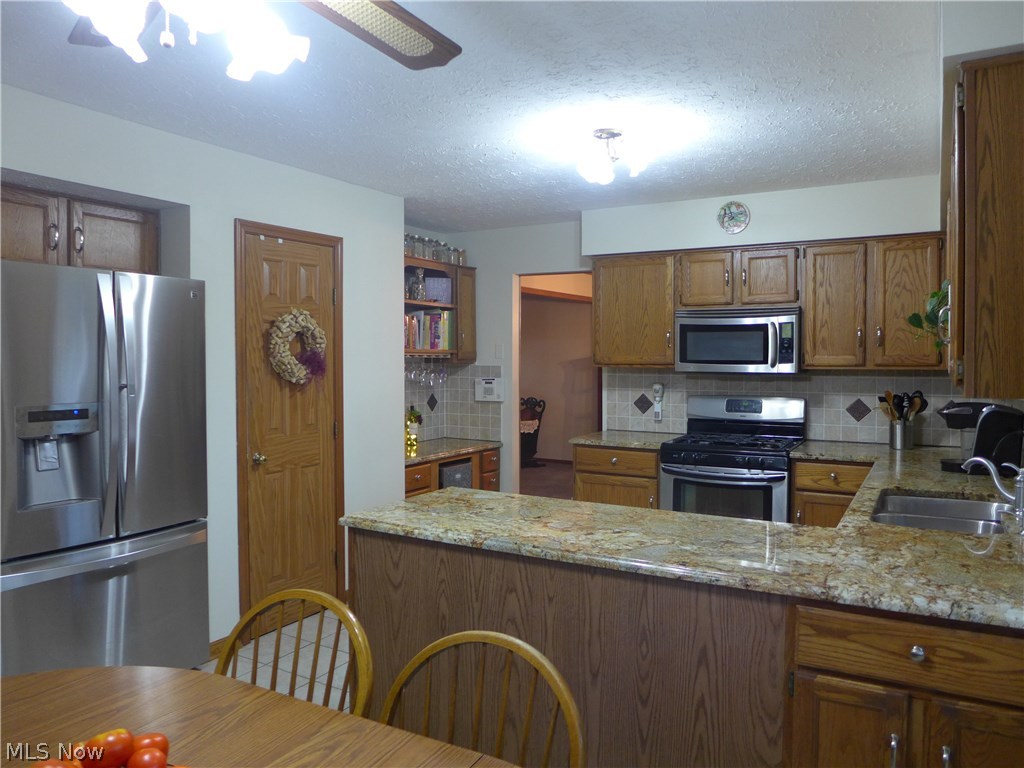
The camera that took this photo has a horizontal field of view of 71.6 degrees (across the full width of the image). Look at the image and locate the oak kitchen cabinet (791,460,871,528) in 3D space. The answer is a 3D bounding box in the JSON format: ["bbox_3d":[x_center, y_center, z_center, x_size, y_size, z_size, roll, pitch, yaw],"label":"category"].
[{"bbox_3d":[1.956,0.855,4.205,0.472,0.877,0.627,1,3,31],"label":"oak kitchen cabinet"}]

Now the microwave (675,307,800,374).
[{"bbox_3d":[1.479,-0.277,4.580,0.756,0.408,0.389,1,3,31],"label":"microwave"}]

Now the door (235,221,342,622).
[{"bbox_3d":[-1.188,0.240,3.846,0.080,2.130,0.730,2,3,32],"label":"door"}]

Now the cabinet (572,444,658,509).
[{"bbox_3d":[0.833,0.832,4.878,0.608,0.877,0.627,1,3,31],"label":"cabinet"}]

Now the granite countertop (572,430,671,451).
[{"bbox_3d":[0.823,0.375,4.851,0.613,0.037,0.649,1,3,31],"label":"granite countertop"}]

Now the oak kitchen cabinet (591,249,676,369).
[{"bbox_3d":[0.880,-0.495,4.862,0.575,0.755,0.320,2,3,29],"label":"oak kitchen cabinet"}]

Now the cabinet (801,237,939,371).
[{"bbox_3d":[2.119,-0.457,4.176,0.750,0.755,0.320,2,3,29],"label":"cabinet"}]

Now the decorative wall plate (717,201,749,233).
[{"bbox_3d":[1.368,-1.025,4.378,0.204,0.204,0.025,2,3,30],"label":"decorative wall plate"}]

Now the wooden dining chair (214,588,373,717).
[{"bbox_3d":[-0.547,0.955,1.405,0.440,0.950,0.520,1,3,12],"label":"wooden dining chair"}]

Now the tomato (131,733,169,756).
[{"bbox_3d":[-0.633,0.637,1.240,0.070,0.057,0.066,2,3,29],"label":"tomato"}]

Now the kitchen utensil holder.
[{"bbox_3d":[2.318,0.297,4.224,0.140,0.160,0.140,1,3,31],"label":"kitchen utensil holder"}]

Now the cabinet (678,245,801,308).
[{"bbox_3d":[1.463,-0.670,4.530,0.757,0.372,0.320,2,3,29],"label":"cabinet"}]

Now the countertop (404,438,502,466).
[{"bbox_3d":[-0.602,0.492,5.252,0.600,0.036,1.130,2,3,32],"label":"countertop"}]

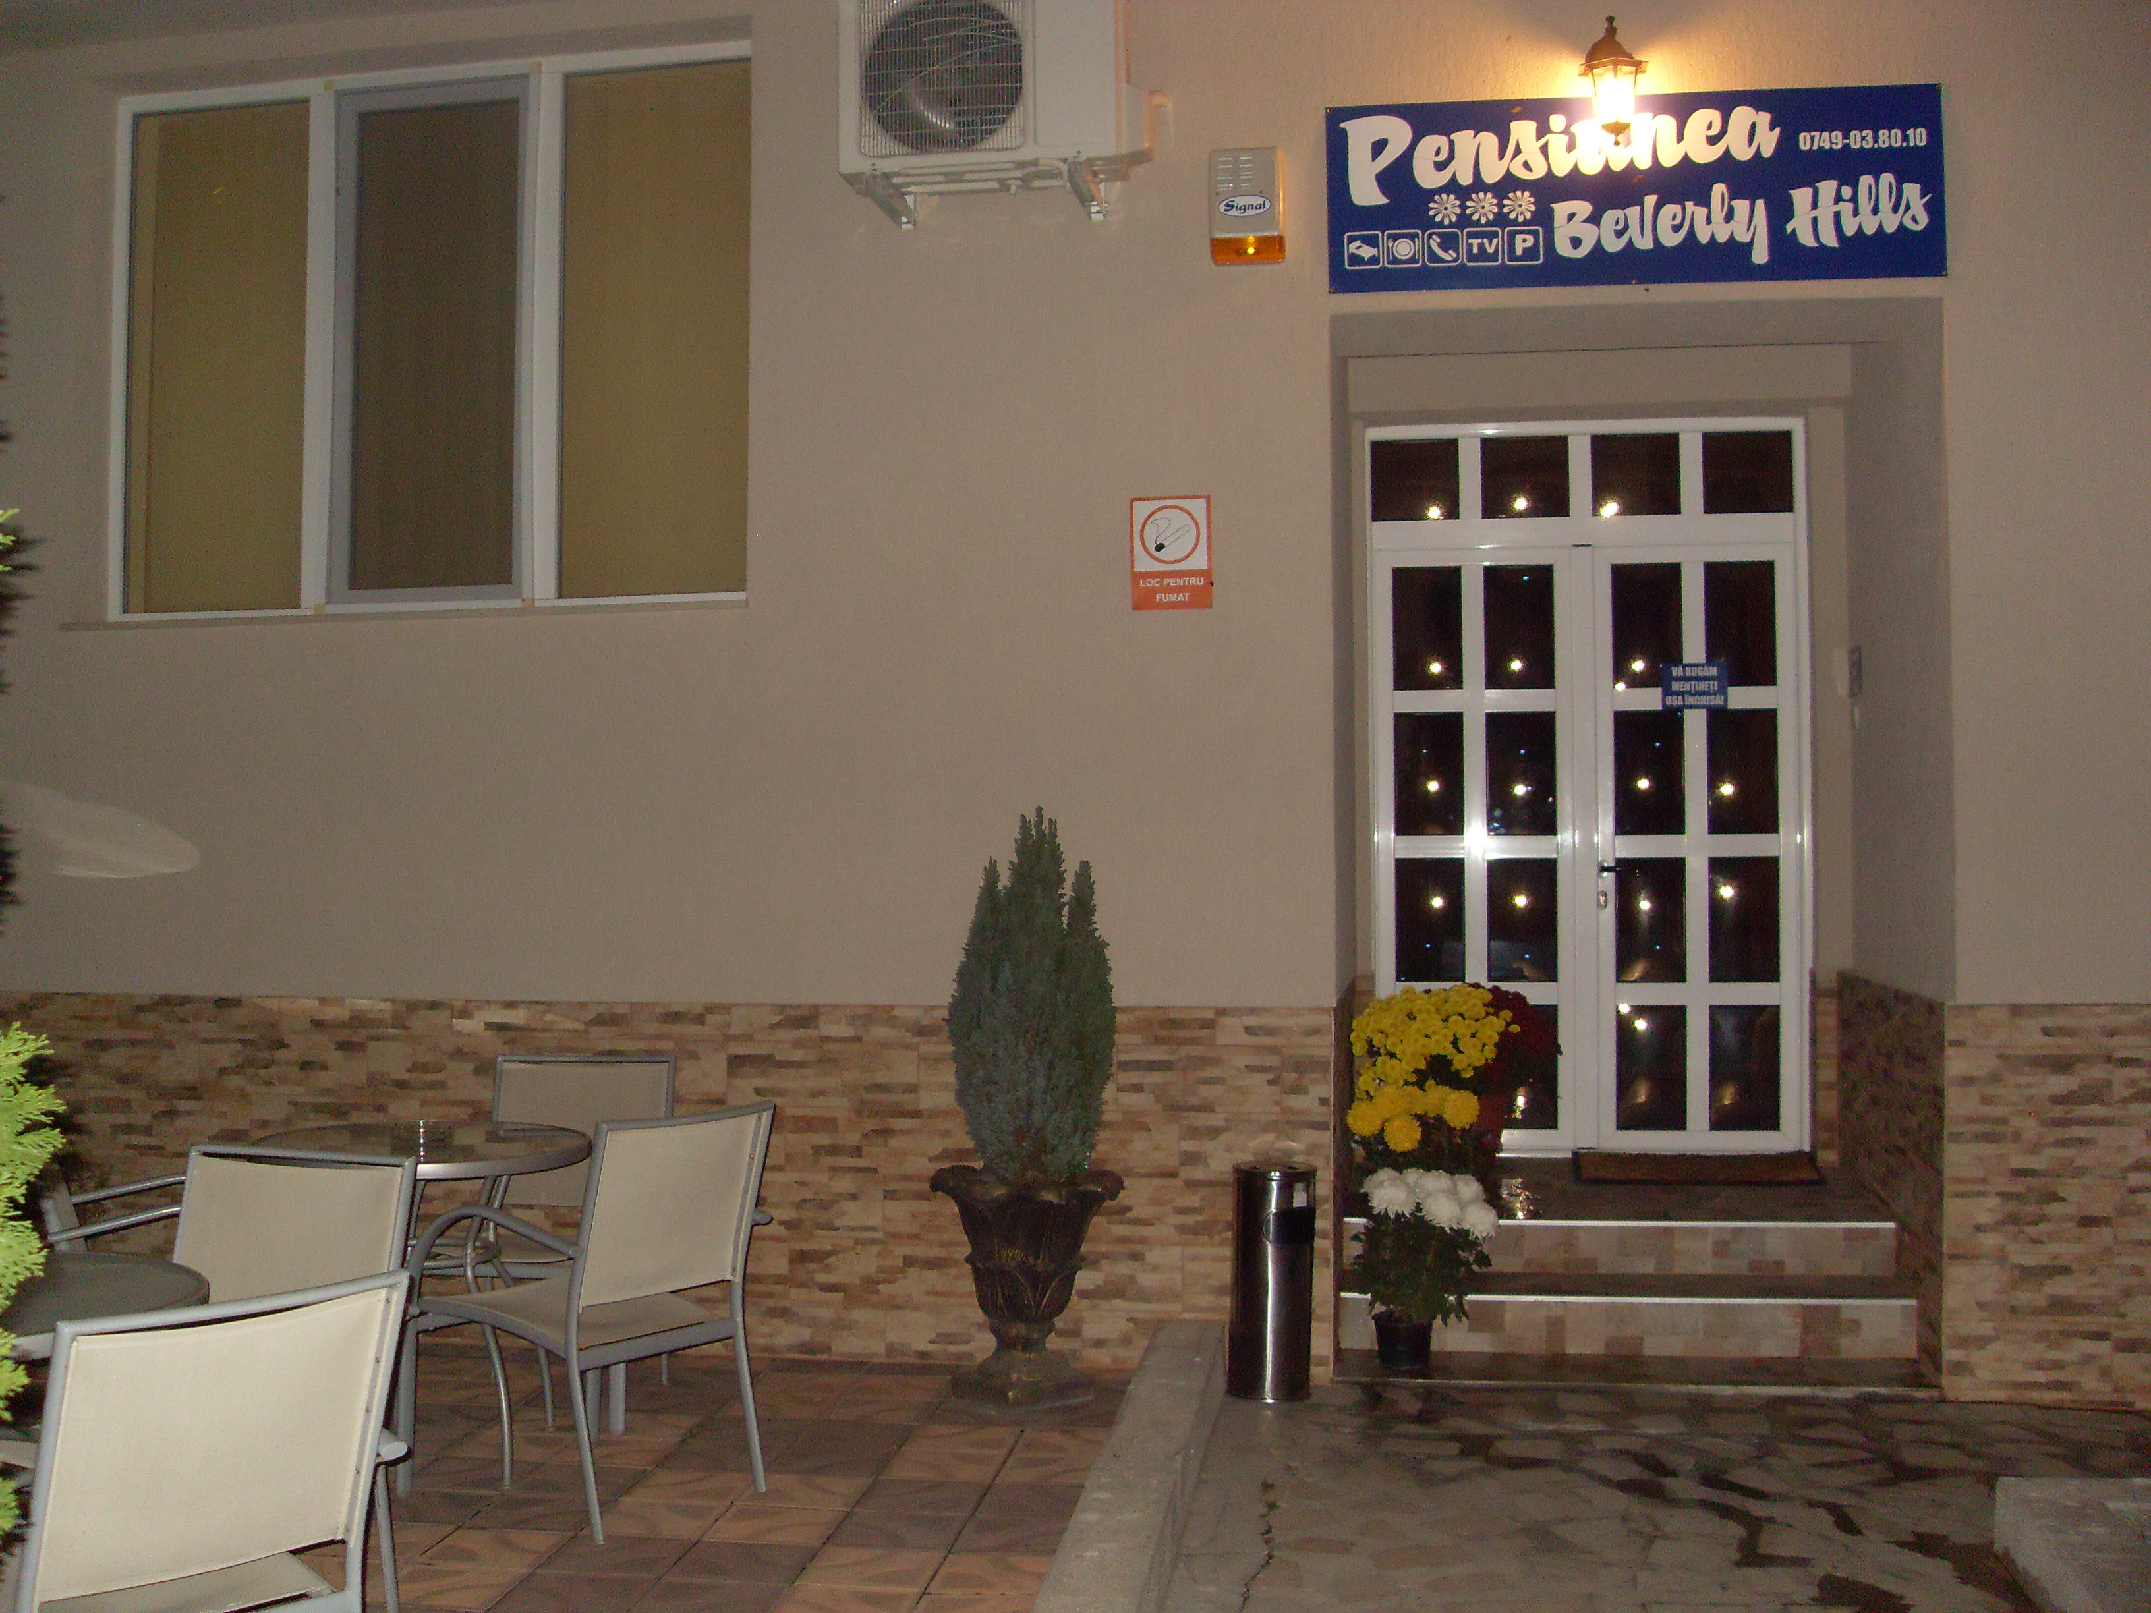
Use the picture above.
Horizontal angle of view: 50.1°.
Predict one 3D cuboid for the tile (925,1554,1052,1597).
[{"bbox_3d":[-0.148,1.431,4.257,0.230,0.014,0.250,0,-3,6],"label":"tile"}]

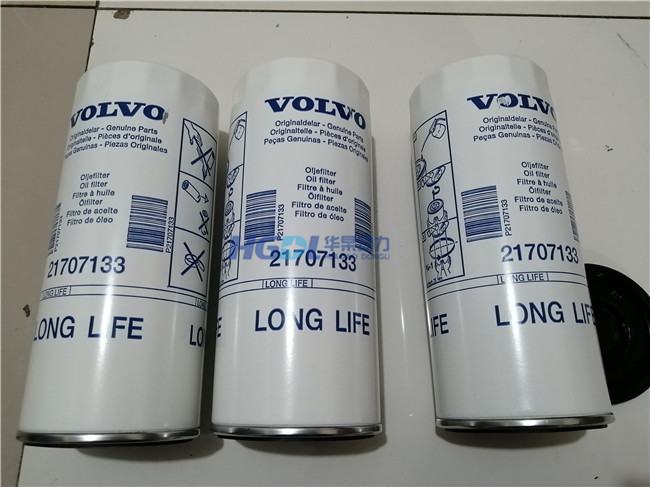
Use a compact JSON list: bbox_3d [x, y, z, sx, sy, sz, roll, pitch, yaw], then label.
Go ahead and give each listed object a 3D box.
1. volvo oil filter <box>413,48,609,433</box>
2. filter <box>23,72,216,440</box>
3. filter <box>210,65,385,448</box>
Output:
[{"bbox_3d":[0.128,0.001,0.364,0.112,0.112,0.256,3,72,-15],"label":"volvo oil filter"},{"bbox_3d":[-0.140,0.007,0.358,0.112,0.112,0.256,-3,72,6],"label":"filter"},{"bbox_3d":[-0.019,0.006,0.366,0.111,0.111,0.258,7,71,-21],"label":"filter"}]

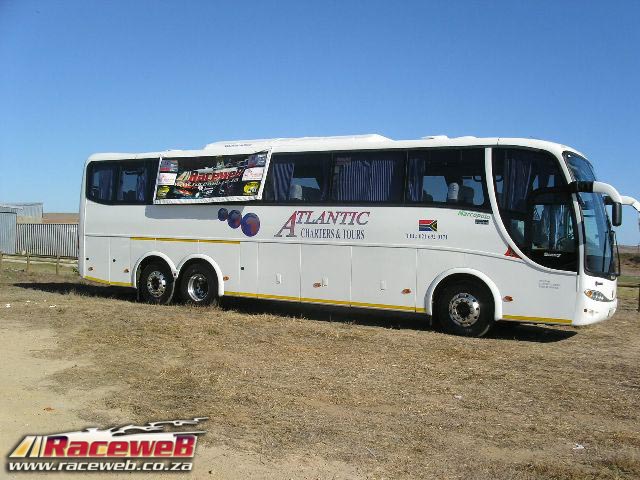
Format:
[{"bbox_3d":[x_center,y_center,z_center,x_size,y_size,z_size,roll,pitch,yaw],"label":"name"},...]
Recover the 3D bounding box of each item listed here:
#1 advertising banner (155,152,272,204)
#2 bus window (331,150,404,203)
[{"bbox_3d":[-2.481,-1.374,15.611,3.100,1.100,0.060,2,-11,31],"label":"advertising banner"},{"bbox_3d":[0.932,-1.209,13.808,1.550,1.000,0.070,2,3,31],"label":"bus window"}]

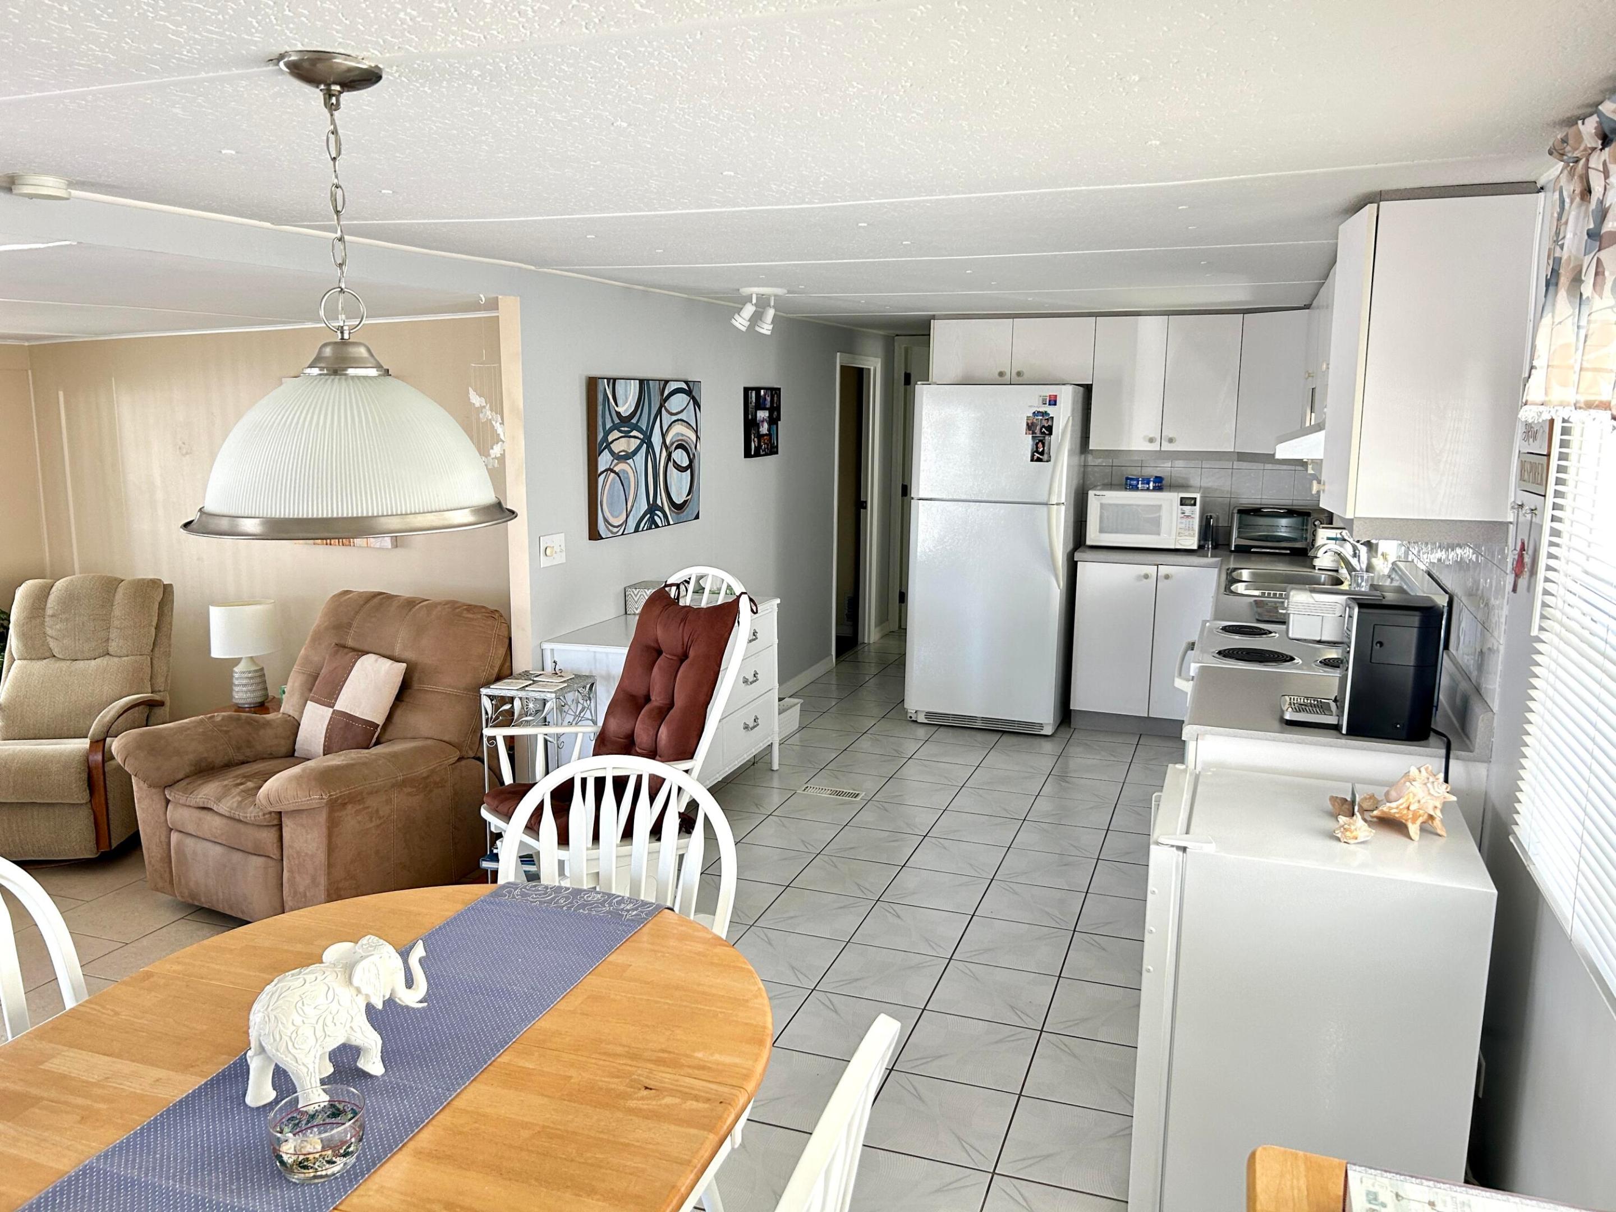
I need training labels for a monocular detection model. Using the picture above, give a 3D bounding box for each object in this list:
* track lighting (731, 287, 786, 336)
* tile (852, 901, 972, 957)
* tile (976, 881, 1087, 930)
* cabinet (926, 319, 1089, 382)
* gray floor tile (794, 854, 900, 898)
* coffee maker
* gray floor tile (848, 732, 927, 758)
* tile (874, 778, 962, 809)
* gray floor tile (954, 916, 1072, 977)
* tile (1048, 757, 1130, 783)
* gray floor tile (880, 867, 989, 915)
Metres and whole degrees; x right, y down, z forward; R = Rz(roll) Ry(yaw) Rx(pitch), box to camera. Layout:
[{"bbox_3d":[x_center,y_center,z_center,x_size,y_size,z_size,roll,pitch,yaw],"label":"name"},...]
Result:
[{"bbox_3d":[-0.196,-1.213,5.081,0.225,0.200,0.170,4,11,20],"label":"track lighting"},{"bbox_3d":[0.341,1.051,3.931,0.325,0.010,0.322,4,11,20],"label":"tile"},{"bbox_3d":[0.771,1.032,4.177,0.330,0.010,0.330,4,11,19],"label":"tile"},{"bbox_3d":[1.111,-1.345,6.446,0.846,0.329,0.336,4,11,20],"label":"cabinet"},{"bbox_3d":[0.142,0.974,4.338,0.325,0.010,0.325,4,11,19],"label":"gray floor tile"},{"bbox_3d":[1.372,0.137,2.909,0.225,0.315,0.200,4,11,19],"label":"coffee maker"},{"bbox_3d":[0.395,0.697,6.052,0.330,0.010,0.330,4,11,19],"label":"gray floor tile"},{"bbox_3d":[0.483,0.827,5.324,0.330,0.010,0.330,4,11,19],"label":"tile"},{"bbox_3d":[0.658,1.086,3.868,0.330,0.010,0.330,4,11,19],"label":"gray floor tile"},{"bbox_3d":[1.318,0.758,5.645,0.325,0.010,0.325,4,11,19],"label":"tile"},{"bbox_3d":[0.458,1.010,4.287,0.330,0.010,0.330,4,11,19],"label":"gray floor tile"}]

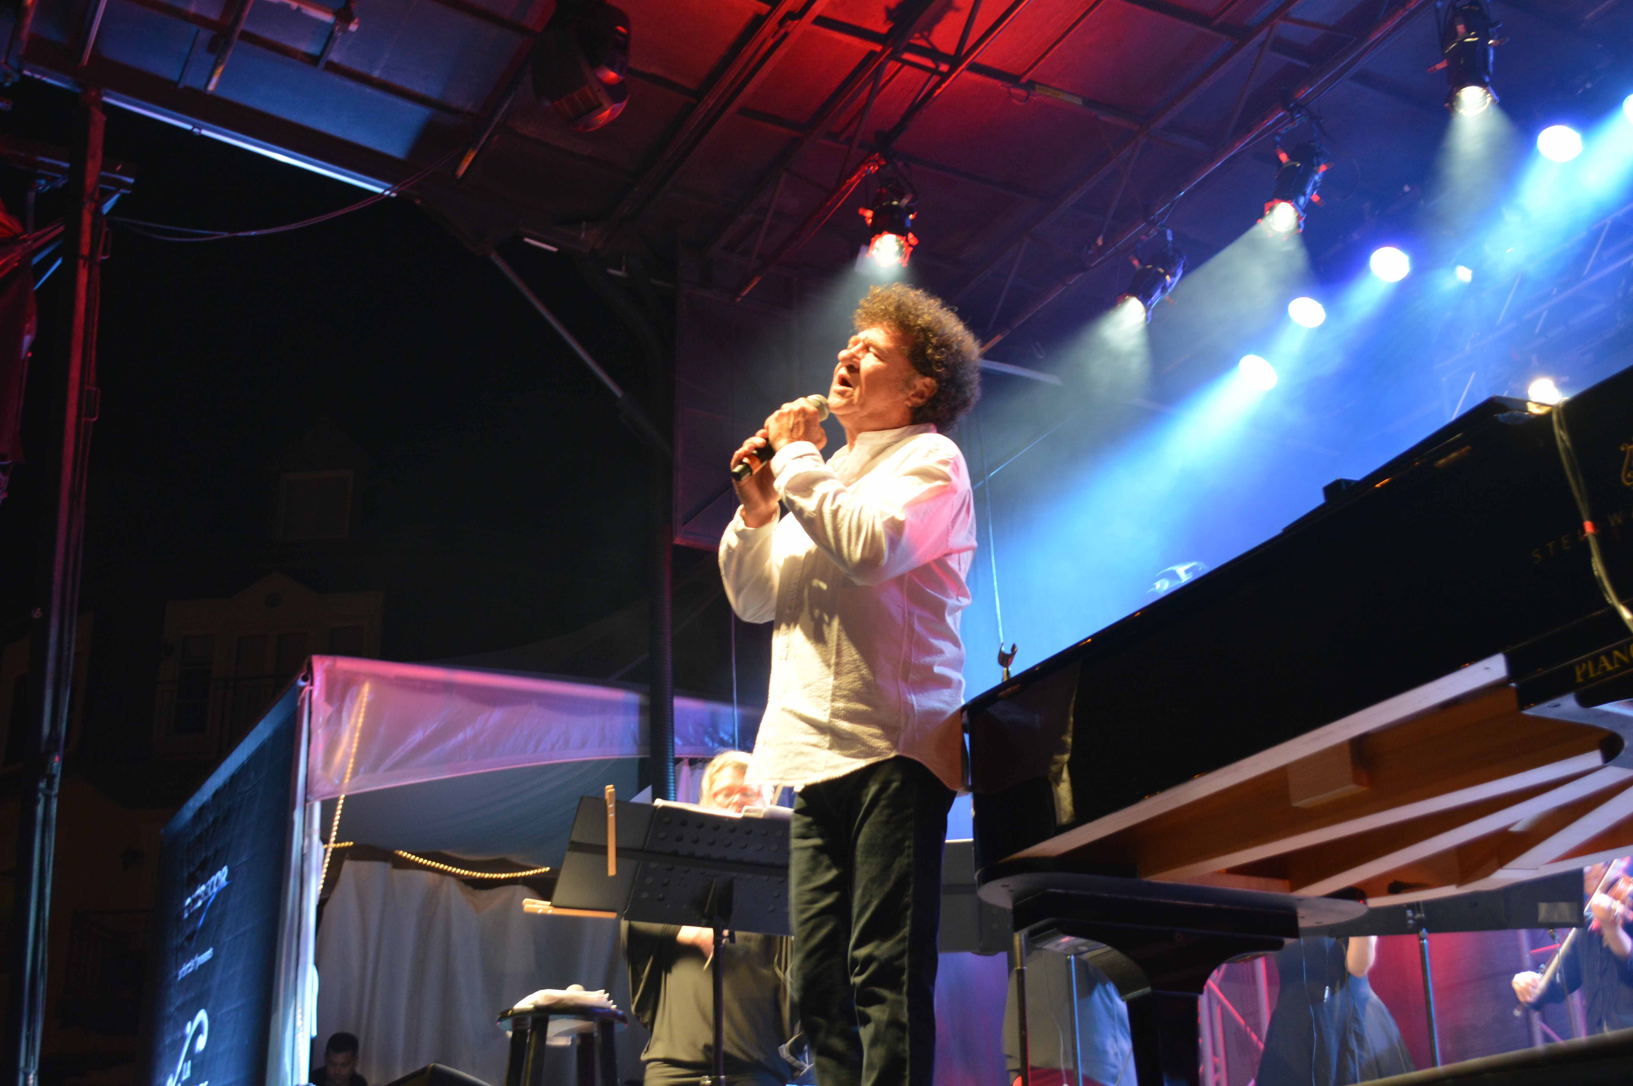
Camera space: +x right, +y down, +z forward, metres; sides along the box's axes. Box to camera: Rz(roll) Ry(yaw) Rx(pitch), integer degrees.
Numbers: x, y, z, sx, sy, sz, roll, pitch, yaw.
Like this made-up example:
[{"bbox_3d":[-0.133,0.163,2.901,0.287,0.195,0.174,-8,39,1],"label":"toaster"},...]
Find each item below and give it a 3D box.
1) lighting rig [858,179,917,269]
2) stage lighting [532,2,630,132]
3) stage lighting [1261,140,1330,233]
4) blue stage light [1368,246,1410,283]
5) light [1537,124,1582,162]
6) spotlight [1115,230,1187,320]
[{"bbox_3d":[0.311,-1.400,8.950,0.270,0.540,0.280,-4,-51,8],"label":"lighting rig"},{"bbox_3d":[-0.907,-1.873,7.900,0.380,0.520,0.340,4,-18,-19],"label":"stage lighting"},{"bbox_3d":[2.056,-1.527,8.750,0.280,0.540,0.280,-14,-59,35],"label":"stage lighting"},{"bbox_3d":[2.822,-1.426,9.969,0.215,0.250,0.215,-15,-57,39],"label":"blue stage light"},{"bbox_3d":[3.334,-1.854,9.113,0.215,0.250,0.215,-17,-54,42],"label":"light"},{"bbox_3d":[1.558,-1.247,9.450,0.280,0.300,0.540,-18,21,43],"label":"spotlight"}]

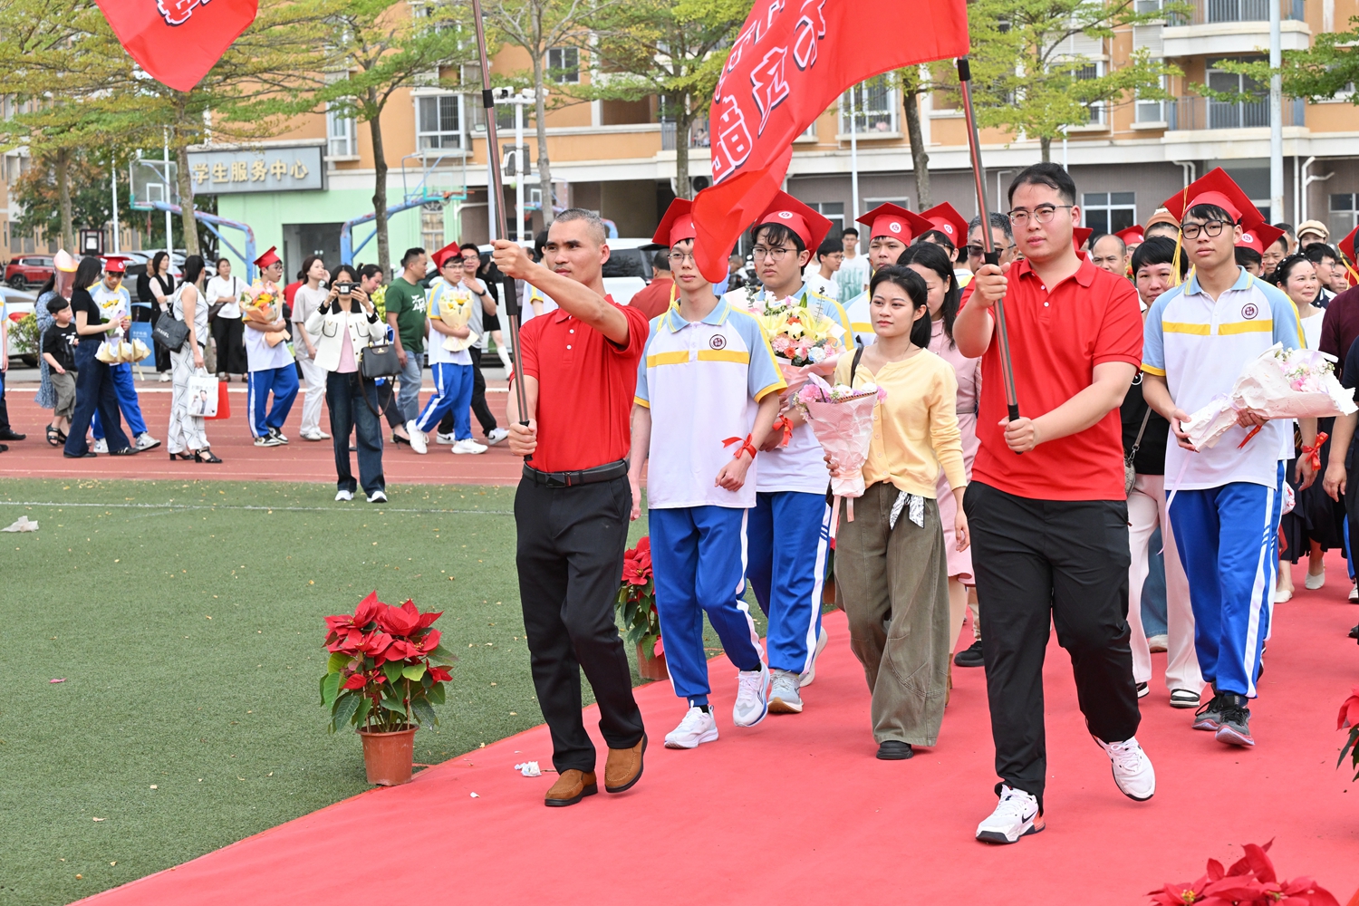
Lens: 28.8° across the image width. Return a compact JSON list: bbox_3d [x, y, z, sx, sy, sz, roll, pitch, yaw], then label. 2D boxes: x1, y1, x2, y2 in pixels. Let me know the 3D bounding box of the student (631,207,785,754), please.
[{"bbox_3d":[0.083,0.045,8.741,0.540,1.762,0.520,0,4,16],"label":"student"}]

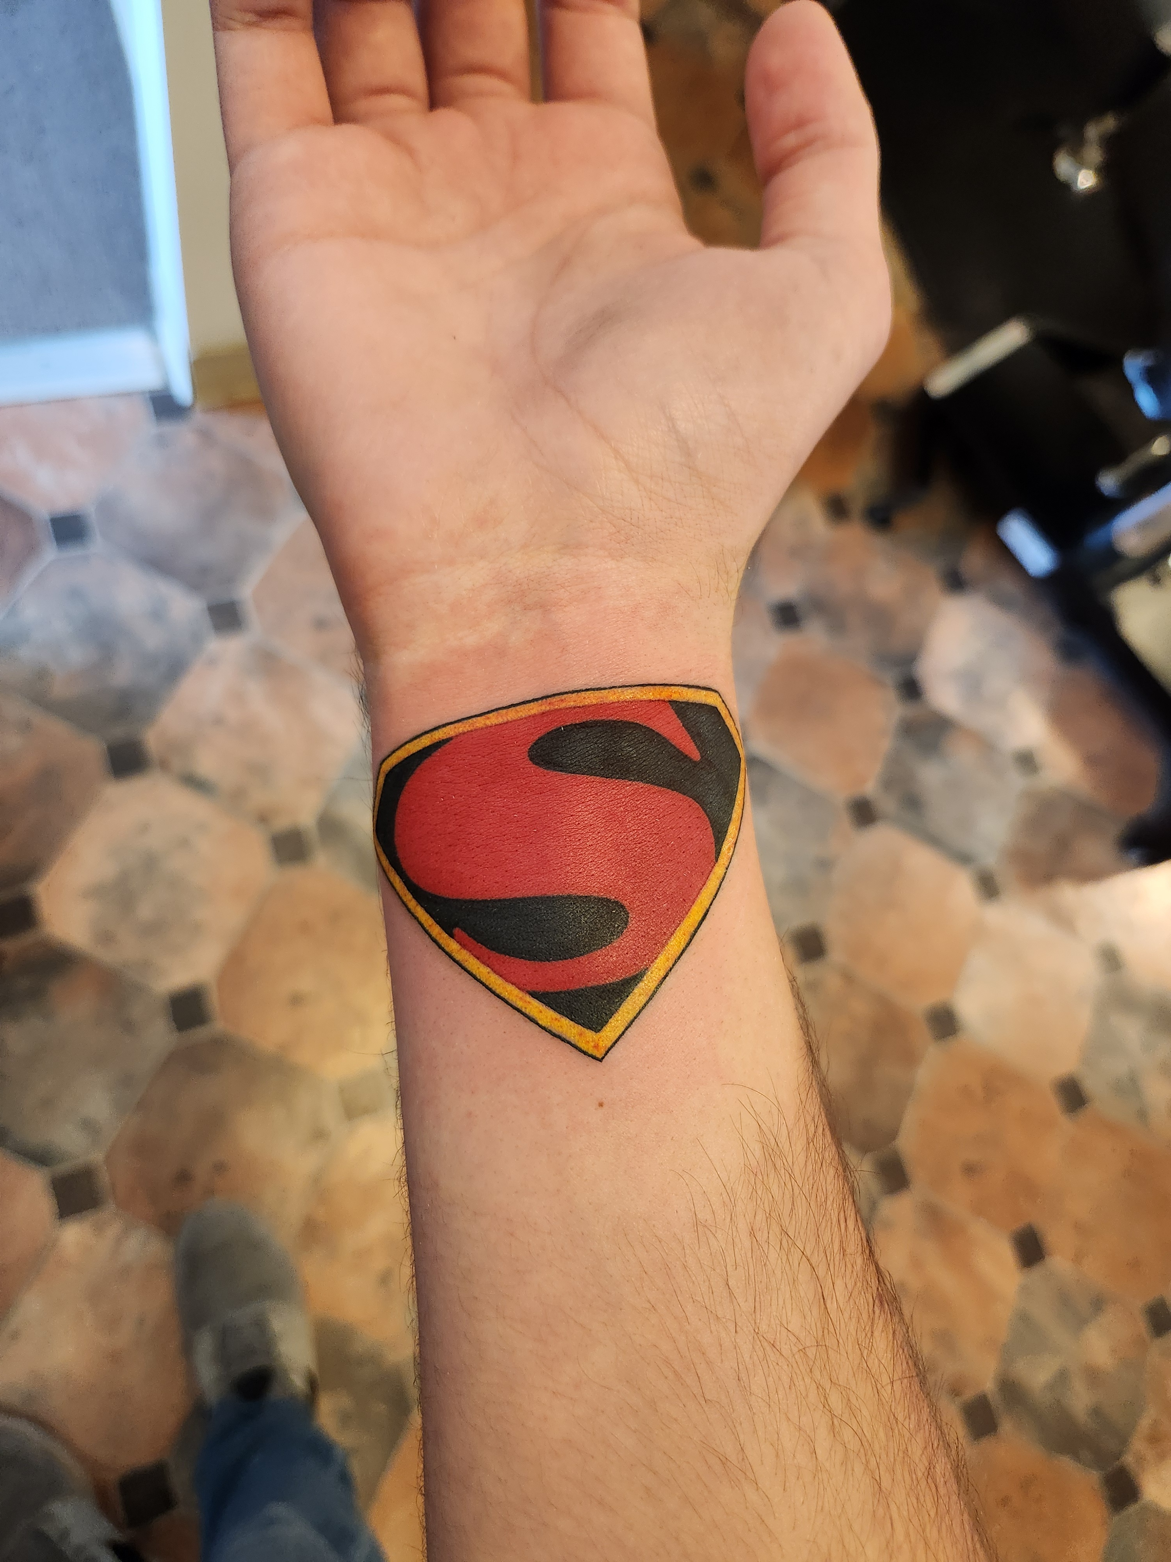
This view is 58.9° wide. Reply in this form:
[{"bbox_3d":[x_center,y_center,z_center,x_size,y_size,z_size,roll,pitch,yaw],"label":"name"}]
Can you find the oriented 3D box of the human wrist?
[{"bbox_3d":[-0.006,-0.021,0.184,0.064,0.043,0.036,-5,78,-4],"label":"human wrist"}]

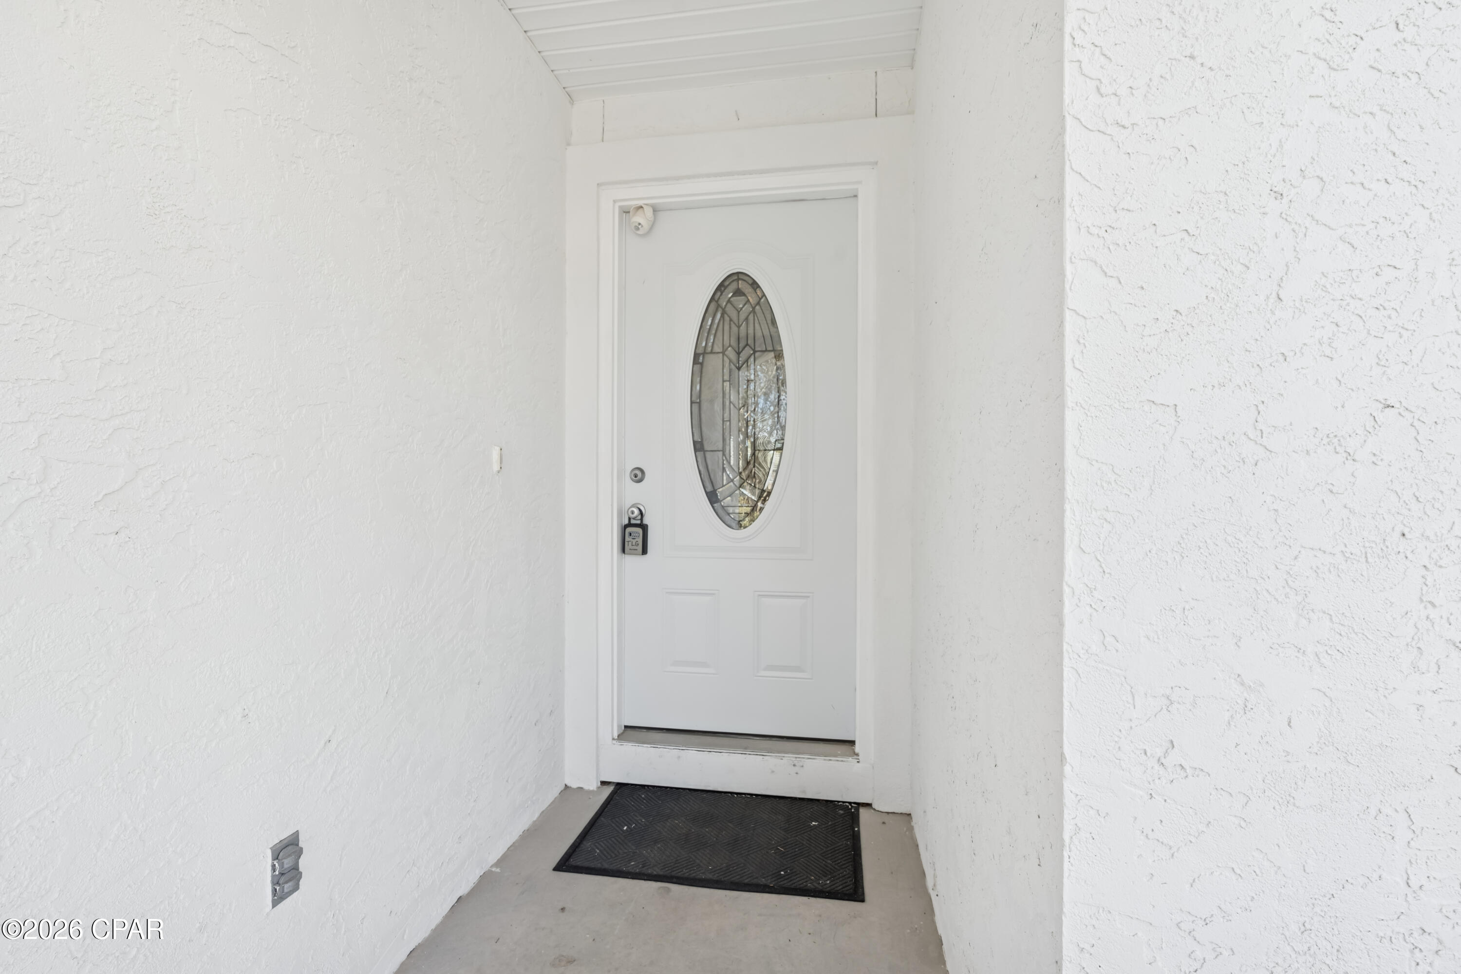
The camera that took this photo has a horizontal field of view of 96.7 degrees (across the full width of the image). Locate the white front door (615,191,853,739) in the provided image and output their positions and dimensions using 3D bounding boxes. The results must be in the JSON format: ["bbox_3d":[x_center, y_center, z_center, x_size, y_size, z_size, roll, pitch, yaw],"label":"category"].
[{"bbox_3d":[0.029,-0.063,2.488,0.905,2.030,0.045,0,1,9],"label":"white front door"}]

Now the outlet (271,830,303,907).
[{"bbox_3d":[-0.811,0.704,1.193,0.025,0.114,0.067,0,1,9],"label":"outlet"}]

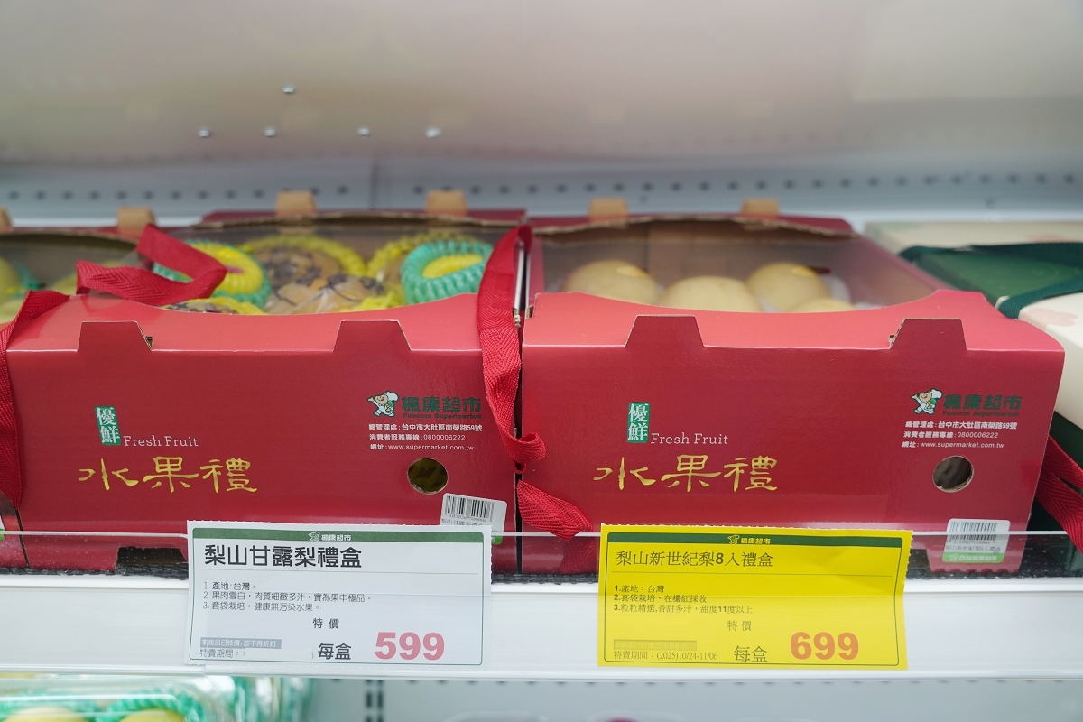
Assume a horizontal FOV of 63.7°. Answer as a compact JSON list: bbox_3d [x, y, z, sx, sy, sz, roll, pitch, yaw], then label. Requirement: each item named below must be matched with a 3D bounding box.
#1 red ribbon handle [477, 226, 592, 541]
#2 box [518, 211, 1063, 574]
[{"bbox_3d":[-0.005,0.014,0.617,0.069,0.153,0.243,0,20,0],"label":"red ribbon handle"},{"bbox_3d":[0.145,-0.005,0.713,0.312,0.154,0.399,0,20,0],"label":"box"}]

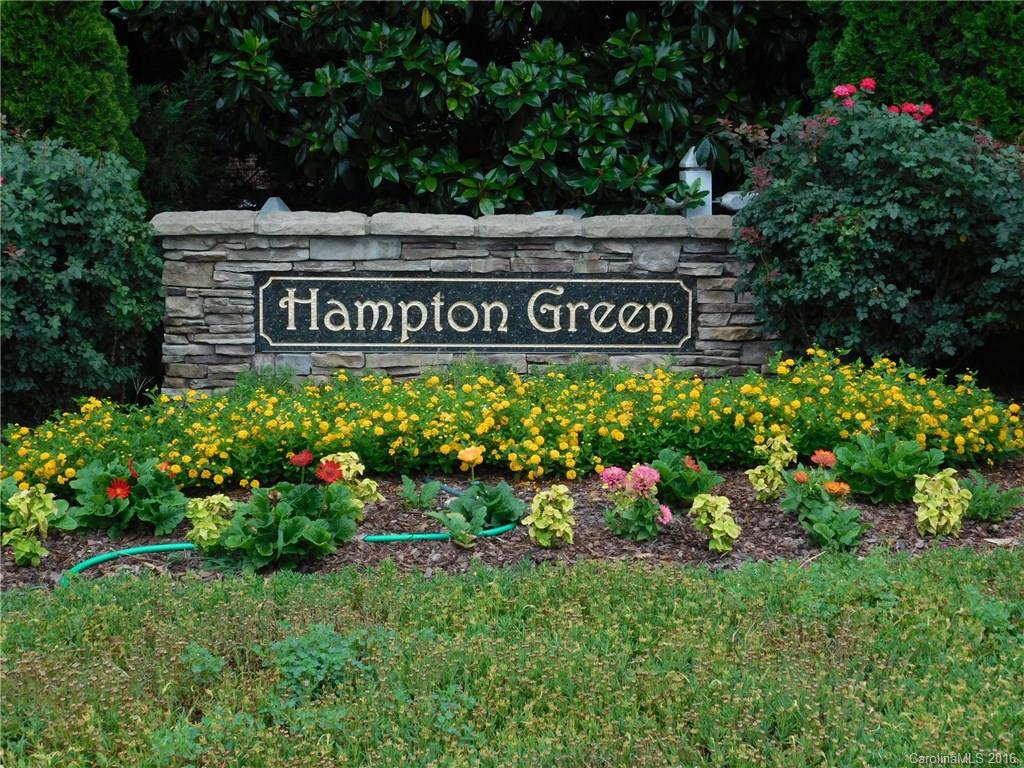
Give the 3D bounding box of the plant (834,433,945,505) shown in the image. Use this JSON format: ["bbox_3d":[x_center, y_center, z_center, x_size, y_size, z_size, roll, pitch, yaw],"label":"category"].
[{"bbox_3d":[1.589,0.356,6.350,0.454,0.269,0.420,0,7,0],"label":"plant"}]

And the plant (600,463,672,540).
[{"bbox_3d":[0.460,0.441,5.570,0.261,0.269,0.240,0,7,0],"label":"plant"}]

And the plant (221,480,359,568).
[{"bbox_3d":[-0.844,0.540,5.720,0.530,0.300,0.460,1,6,0],"label":"plant"}]

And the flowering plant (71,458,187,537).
[{"bbox_3d":[-1.576,0.466,6.200,0.475,0.290,0.410,1,6,0],"label":"flowering plant"}]

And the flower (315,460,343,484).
[{"bbox_3d":[-0.645,0.311,5.300,0.096,0.081,0.040,0,7,0],"label":"flower"}]

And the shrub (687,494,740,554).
[{"bbox_3d":[0.783,0.539,5.830,0.200,0.210,0.185,1,6,0],"label":"shrub"}]

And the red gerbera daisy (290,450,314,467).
[{"bbox_3d":[-0.807,0.286,5.800,0.093,0.050,0.085,1,6,0],"label":"red gerbera daisy"}]

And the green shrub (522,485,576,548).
[{"bbox_3d":[0.137,0.485,5.520,0.194,0.220,0.180,0,7,0],"label":"green shrub"}]

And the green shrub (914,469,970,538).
[{"bbox_3d":[1.735,0.482,6.080,0.225,0.265,0.205,1,6,0],"label":"green shrub"}]

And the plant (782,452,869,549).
[{"bbox_3d":[1.222,0.456,5.900,0.345,0.360,0.320,1,6,0],"label":"plant"}]

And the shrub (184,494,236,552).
[{"bbox_3d":[-1.090,0.506,5.470,0.192,0.196,0.180,0,7,0],"label":"shrub"}]

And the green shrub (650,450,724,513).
[{"bbox_3d":[0.768,0.427,6.600,0.325,0.250,0.310,1,6,0],"label":"green shrub"}]

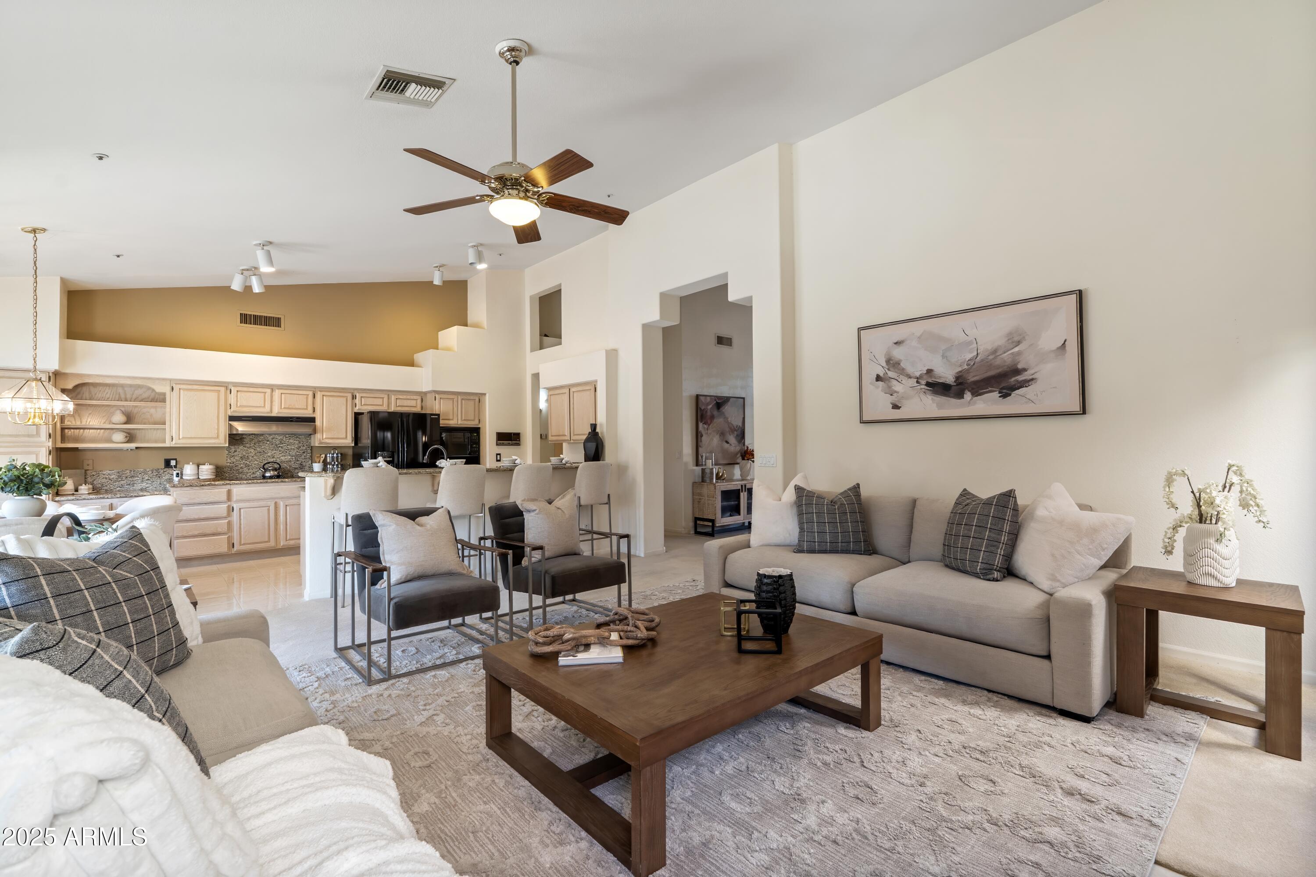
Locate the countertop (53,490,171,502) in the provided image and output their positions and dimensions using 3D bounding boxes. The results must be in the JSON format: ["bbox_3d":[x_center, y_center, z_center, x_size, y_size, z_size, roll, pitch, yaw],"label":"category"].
[{"bbox_3d":[-5.751,0.616,6.209,0.870,0.045,0.620,0,-1,-42],"label":"countertop"}]

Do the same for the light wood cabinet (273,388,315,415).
[{"bbox_3d":[-4.642,-0.463,7.416,0.442,0.340,0.320,0,-1,-41],"label":"light wood cabinet"}]

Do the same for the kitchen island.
[{"bbox_3d":[-2.049,0.837,6.058,3.010,1.095,0.960,0,-1,-42],"label":"kitchen island"}]

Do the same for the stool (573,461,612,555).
[{"bbox_3d":[-0.830,0.819,6.568,0.469,1.124,0.479,0,-1,-41],"label":"stool"}]

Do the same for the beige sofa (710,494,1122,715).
[{"bbox_3d":[1.537,0.884,3.954,0.970,0.880,2.490,0,-1,-42],"label":"beige sofa"}]

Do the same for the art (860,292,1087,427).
[{"bbox_3d":[2.402,-0.584,4.691,0.040,0.860,1.665,1,-1,-44],"label":"art"}]

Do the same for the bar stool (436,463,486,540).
[{"bbox_3d":[-1.950,0.820,5.577,0.469,1.124,0.479,0,-1,-41],"label":"bar stool"}]

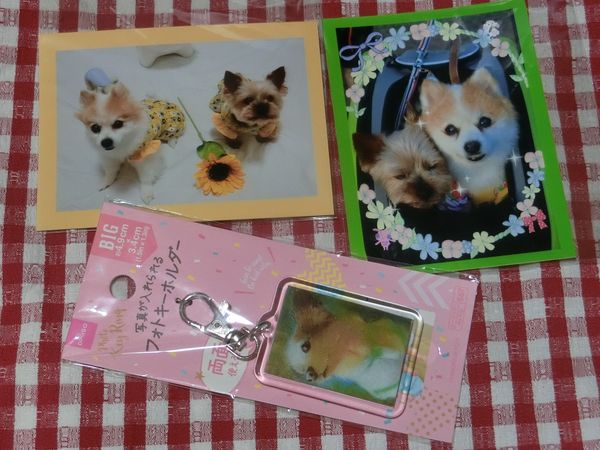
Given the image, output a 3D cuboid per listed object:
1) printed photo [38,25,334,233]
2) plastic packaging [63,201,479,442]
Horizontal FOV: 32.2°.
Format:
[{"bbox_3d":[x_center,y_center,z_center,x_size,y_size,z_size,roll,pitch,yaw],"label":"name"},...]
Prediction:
[{"bbox_3d":[-0.048,-0.042,0.423,0.117,0.002,0.086,-3,72,-3],"label":"printed photo"},{"bbox_3d":[-0.010,0.035,0.396,0.150,0.010,0.064,11,72,2],"label":"plastic packaging"}]

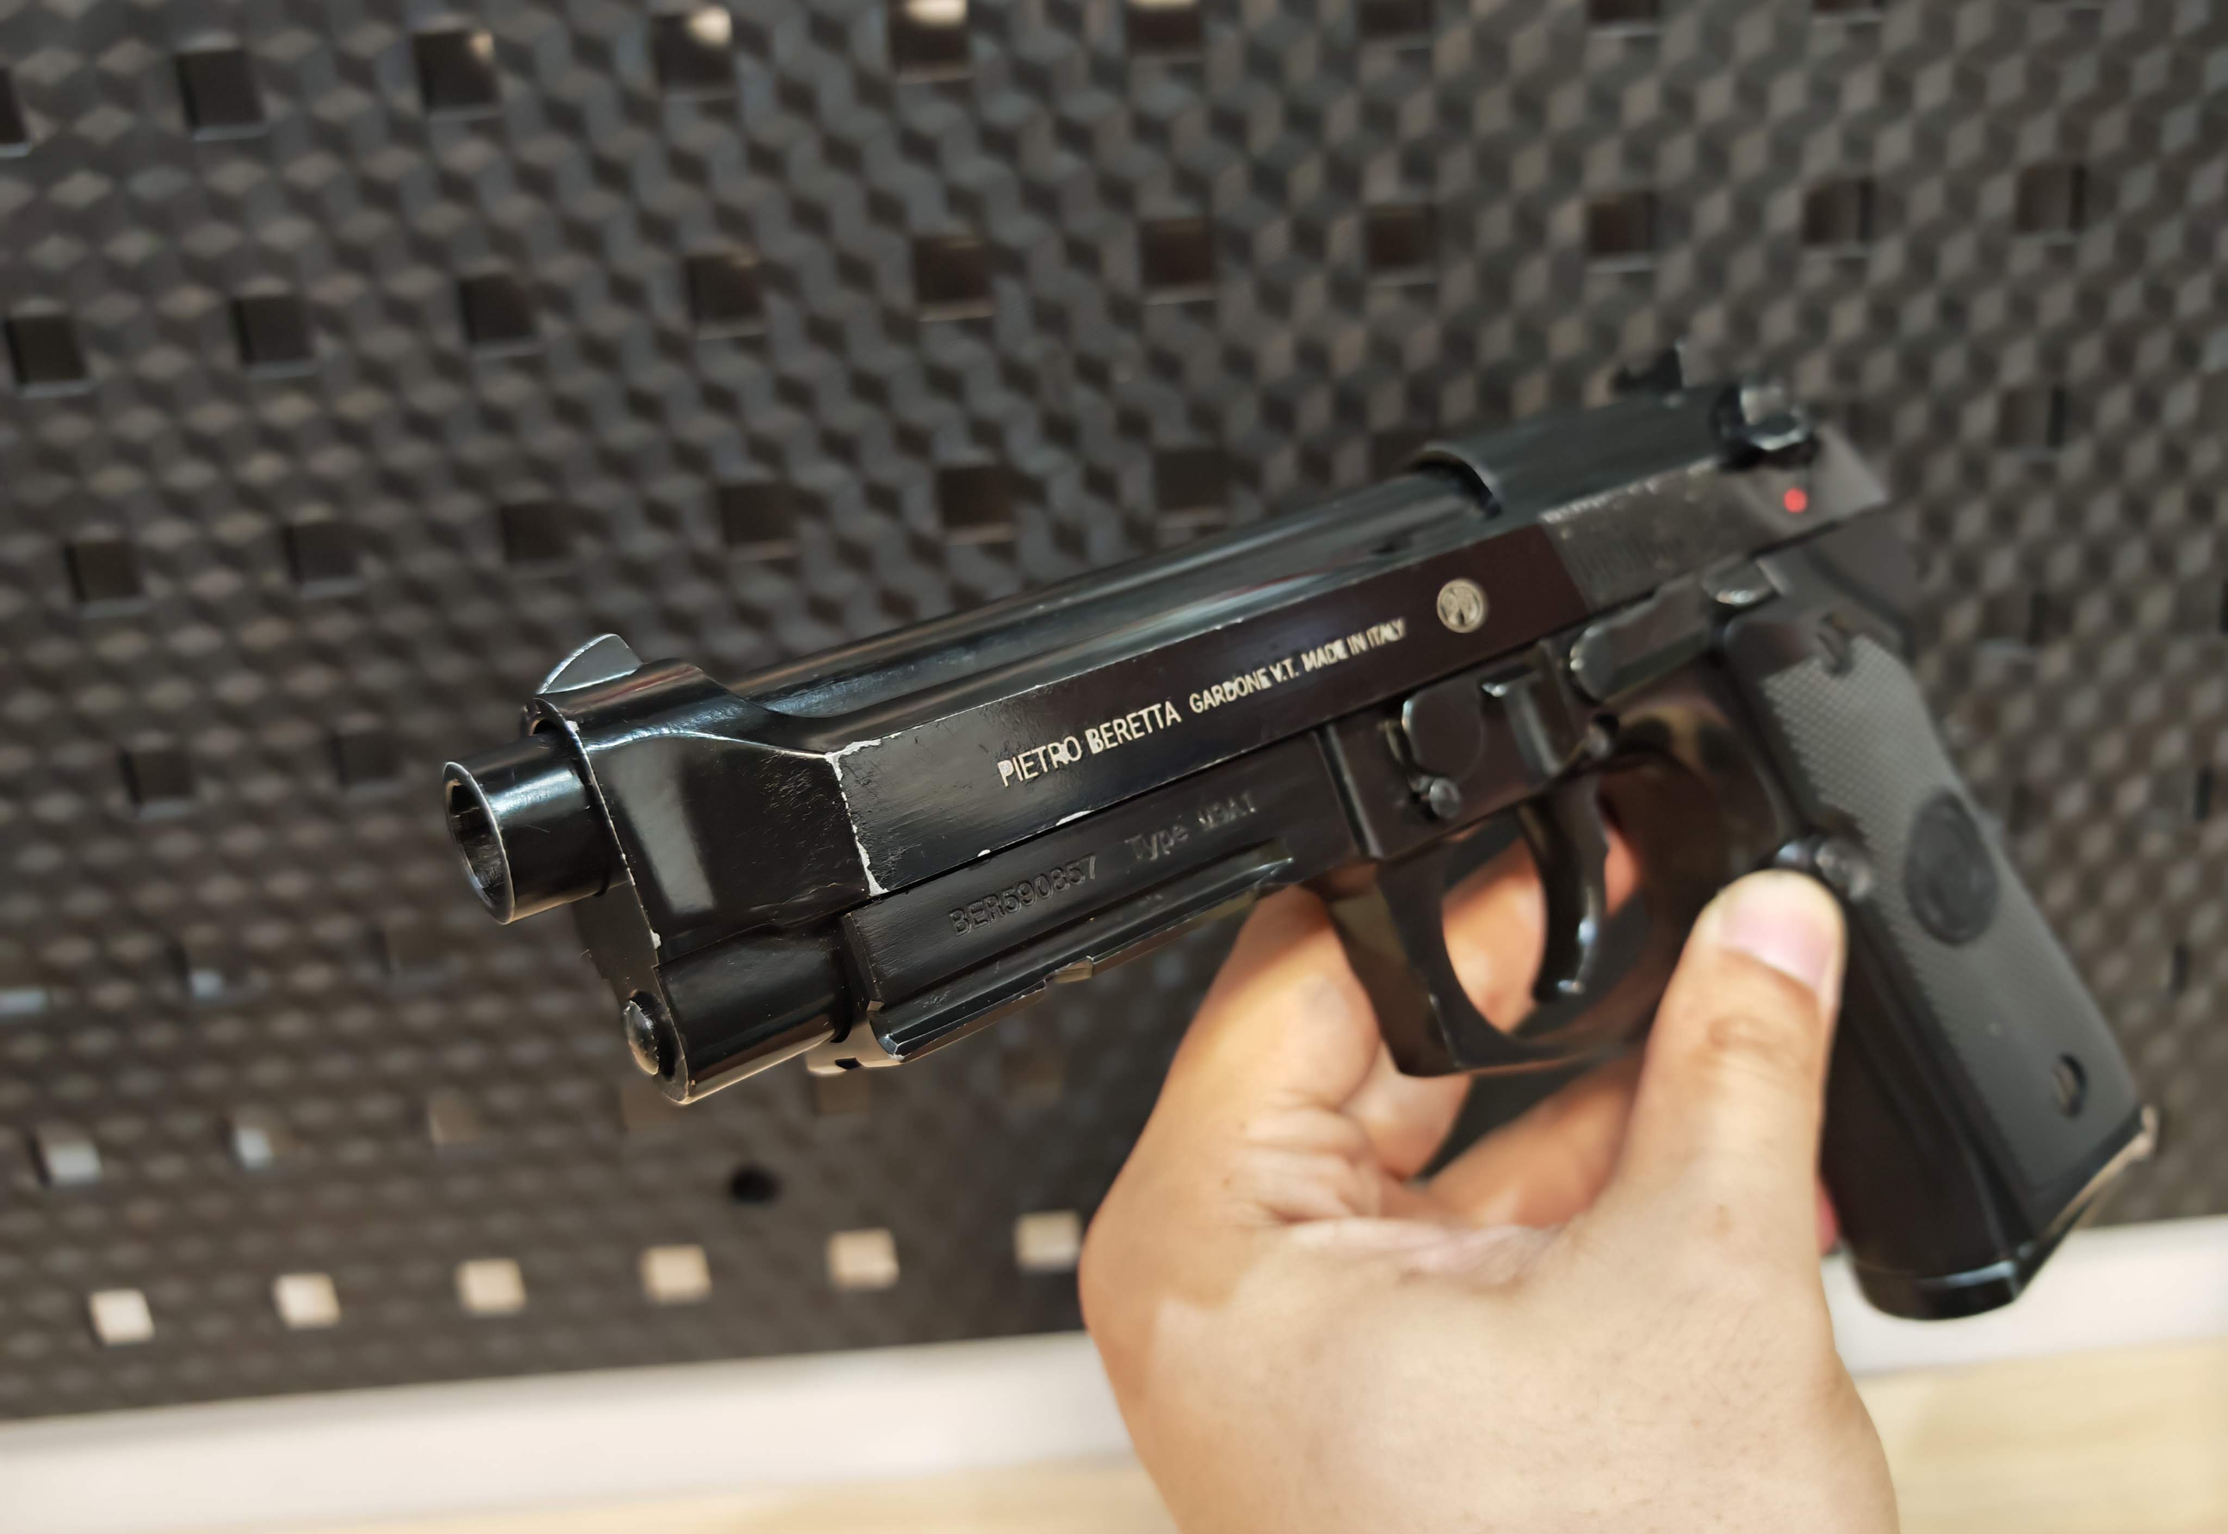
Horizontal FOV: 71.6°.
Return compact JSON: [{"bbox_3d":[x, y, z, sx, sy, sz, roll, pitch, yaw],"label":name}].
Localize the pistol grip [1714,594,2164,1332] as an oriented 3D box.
[{"bbox_3d":[0.112,0.026,0.226,0.057,0.114,0.035,-39,10,-34],"label":"pistol grip"}]

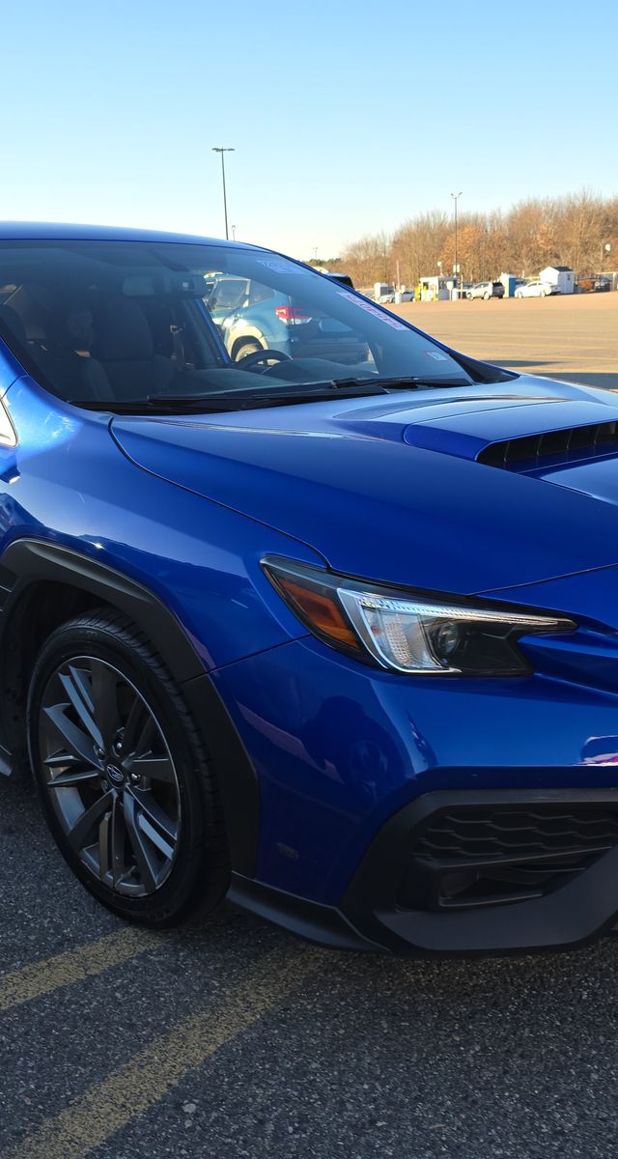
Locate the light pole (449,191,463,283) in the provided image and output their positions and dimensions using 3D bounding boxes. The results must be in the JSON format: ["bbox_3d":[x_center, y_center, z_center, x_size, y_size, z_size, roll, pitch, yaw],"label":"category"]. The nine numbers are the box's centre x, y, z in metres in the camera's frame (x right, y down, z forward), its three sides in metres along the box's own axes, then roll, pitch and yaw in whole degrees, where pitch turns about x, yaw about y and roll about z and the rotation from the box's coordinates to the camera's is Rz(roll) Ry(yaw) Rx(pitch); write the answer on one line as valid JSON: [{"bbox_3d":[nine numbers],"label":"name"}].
[{"bbox_3d":[15.387,-34.625,106.713,1.200,10.525,0.400,1,14,8],"label":"light pole"}]

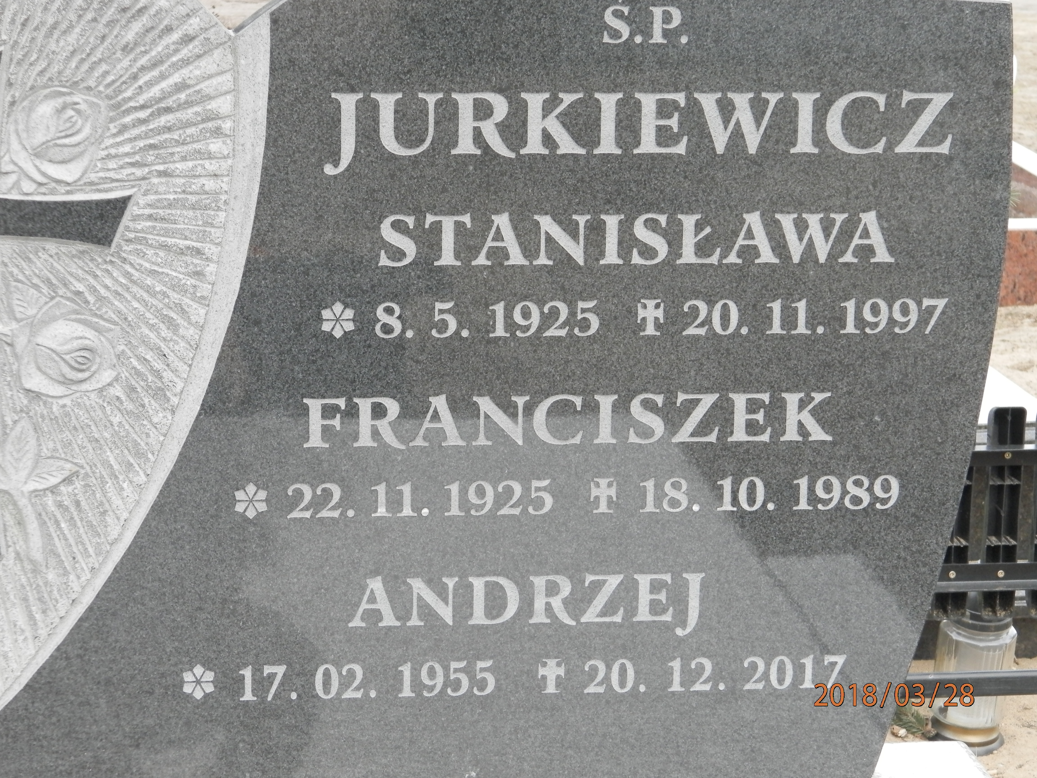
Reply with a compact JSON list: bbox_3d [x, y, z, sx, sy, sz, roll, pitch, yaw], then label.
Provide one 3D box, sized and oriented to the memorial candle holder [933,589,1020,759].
[{"bbox_3d":[0.569,0.336,3.939,0.098,0.218,0.098,4,17,0],"label":"memorial candle holder"}]

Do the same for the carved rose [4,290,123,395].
[{"bbox_3d":[-0.360,-0.036,2.505,0.092,0.087,0.020,-1,12,-6],"label":"carved rose"}]

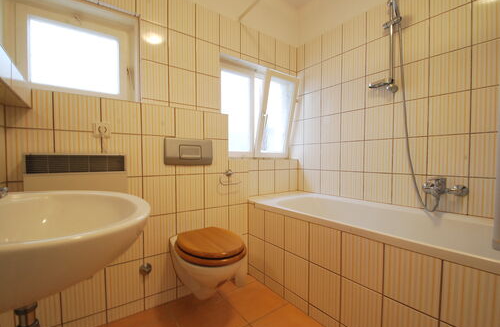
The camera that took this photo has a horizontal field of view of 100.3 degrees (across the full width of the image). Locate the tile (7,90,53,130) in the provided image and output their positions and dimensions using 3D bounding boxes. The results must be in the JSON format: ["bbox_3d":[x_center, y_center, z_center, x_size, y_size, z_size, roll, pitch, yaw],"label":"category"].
[{"bbox_3d":[-1.057,-0.263,1.006,0.162,0.189,0.010,-1,2,-32],"label":"tile"}]

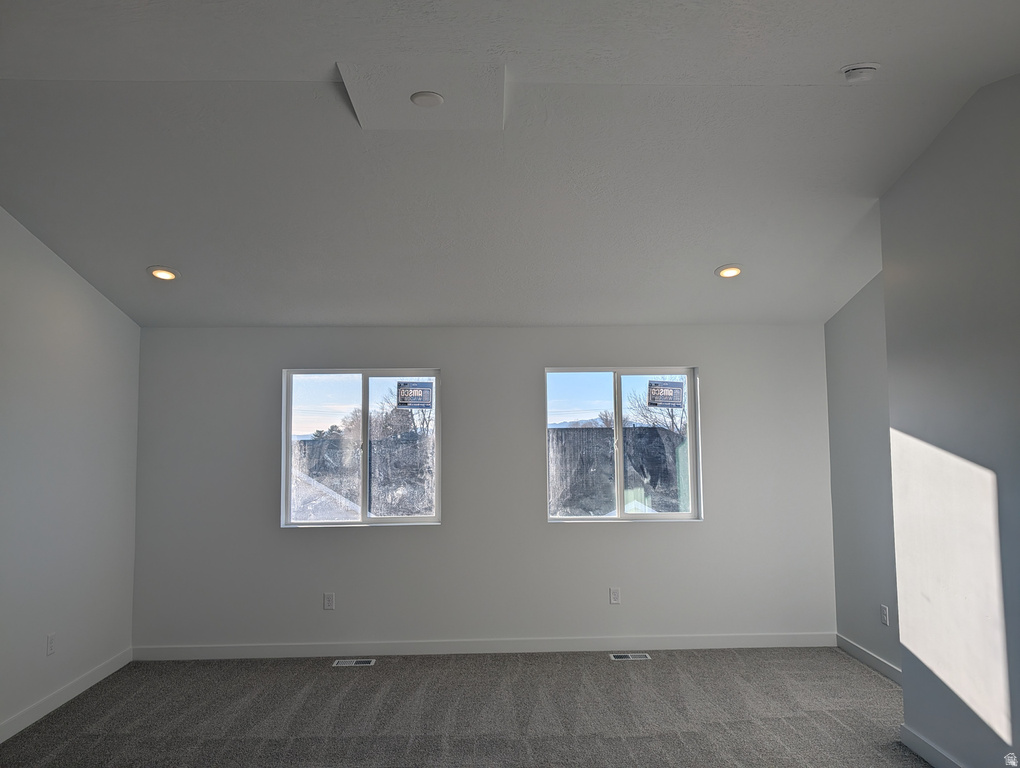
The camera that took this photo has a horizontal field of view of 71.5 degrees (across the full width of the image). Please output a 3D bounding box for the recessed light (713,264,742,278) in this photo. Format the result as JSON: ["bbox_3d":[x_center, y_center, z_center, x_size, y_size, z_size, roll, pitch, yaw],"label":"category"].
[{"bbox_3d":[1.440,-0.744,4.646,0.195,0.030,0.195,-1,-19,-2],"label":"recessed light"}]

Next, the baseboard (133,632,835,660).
[{"bbox_3d":[-0.146,1.933,5.199,5.170,0.092,0.015,-1,-4,-2],"label":"baseboard"}]

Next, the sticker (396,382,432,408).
[{"bbox_3d":[-0.727,0.086,5.417,0.270,0.203,0.005,-1,-4,-2],"label":"sticker"}]

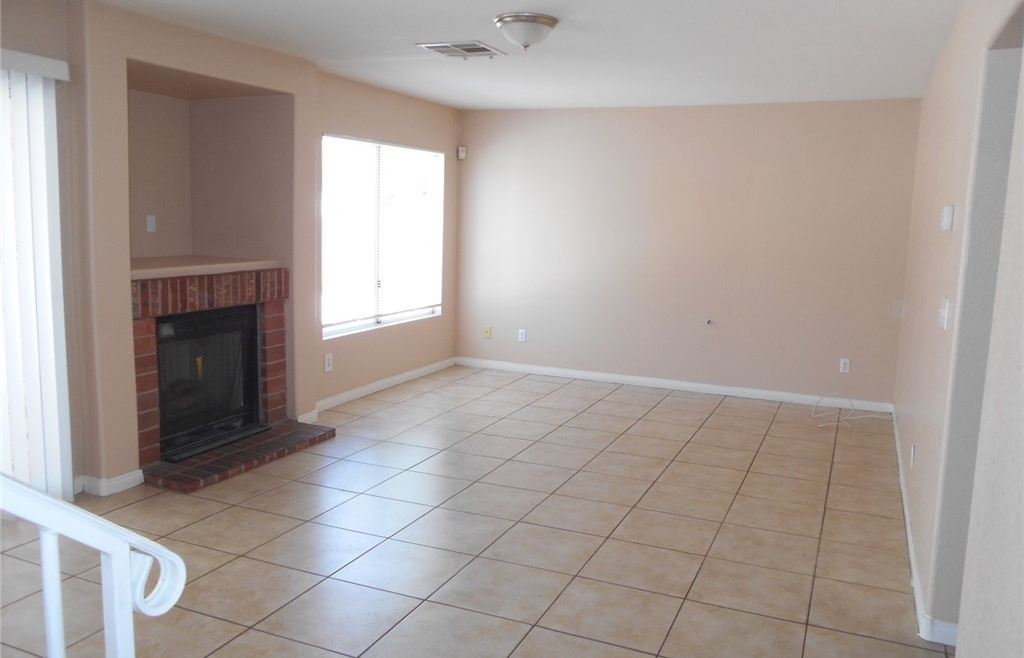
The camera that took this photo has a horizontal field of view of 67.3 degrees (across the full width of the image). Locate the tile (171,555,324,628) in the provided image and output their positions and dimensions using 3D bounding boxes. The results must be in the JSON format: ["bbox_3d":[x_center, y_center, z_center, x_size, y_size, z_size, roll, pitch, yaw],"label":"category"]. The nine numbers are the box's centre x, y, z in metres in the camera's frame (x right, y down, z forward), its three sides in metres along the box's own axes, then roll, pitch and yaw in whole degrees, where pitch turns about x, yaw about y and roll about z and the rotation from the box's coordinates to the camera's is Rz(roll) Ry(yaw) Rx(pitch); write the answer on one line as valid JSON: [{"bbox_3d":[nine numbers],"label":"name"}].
[{"bbox_3d":[-1.042,1.012,2.986,0.445,0.010,0.445,4,8,24],"label":"tile"}]

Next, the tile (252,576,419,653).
[{"bbox_3d":[-0.638,1.065,2.870,0.449,0.010,0.442,5,9,24],"label":"tile"}]

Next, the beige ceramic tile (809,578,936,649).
[{"bbox_3d":[1.390,1.086,2.945,0.450,0.010,0.450,5,8,24],"label":"beige ceramic tile"}]

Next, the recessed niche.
[{"bbox_3d":[-2.153,-0.949,4.767,0.920,1.080,1.360,5,8,23],"label":"recessed niche"}]

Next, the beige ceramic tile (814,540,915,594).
[{"bbox_3d":[1.540,1.036,3.357,0.372,0.010,0.442,5,9,24],"label":"beige ceramic tile"}]

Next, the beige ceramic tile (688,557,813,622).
[{"bbox_3d":[0.975,1.059,3.122,0.449,0.010,0.442,5,9,24],"label":"beige ceramic tile"}]

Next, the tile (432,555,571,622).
[{"bbox_3d":[-0.035,1.040,3.073,0.450,0.012,0.450,4,8,24],"label":"tile"}]

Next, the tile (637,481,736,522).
[{"bbox_3d":[0.933,0.922,4.107,0.450,0.010,0.450,5,8,24],"label":"tile"}]

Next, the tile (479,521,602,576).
[{"bbox_3d":[0.146,0.977,3.441,0.445,0.010,0.445,4,8,24],"label":"tile"}]

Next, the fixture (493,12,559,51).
[{"bbox_3d":[0.073,-1.524,4.000,0.340,0.155,0.340,1,8,0],"label":"fixture"}]

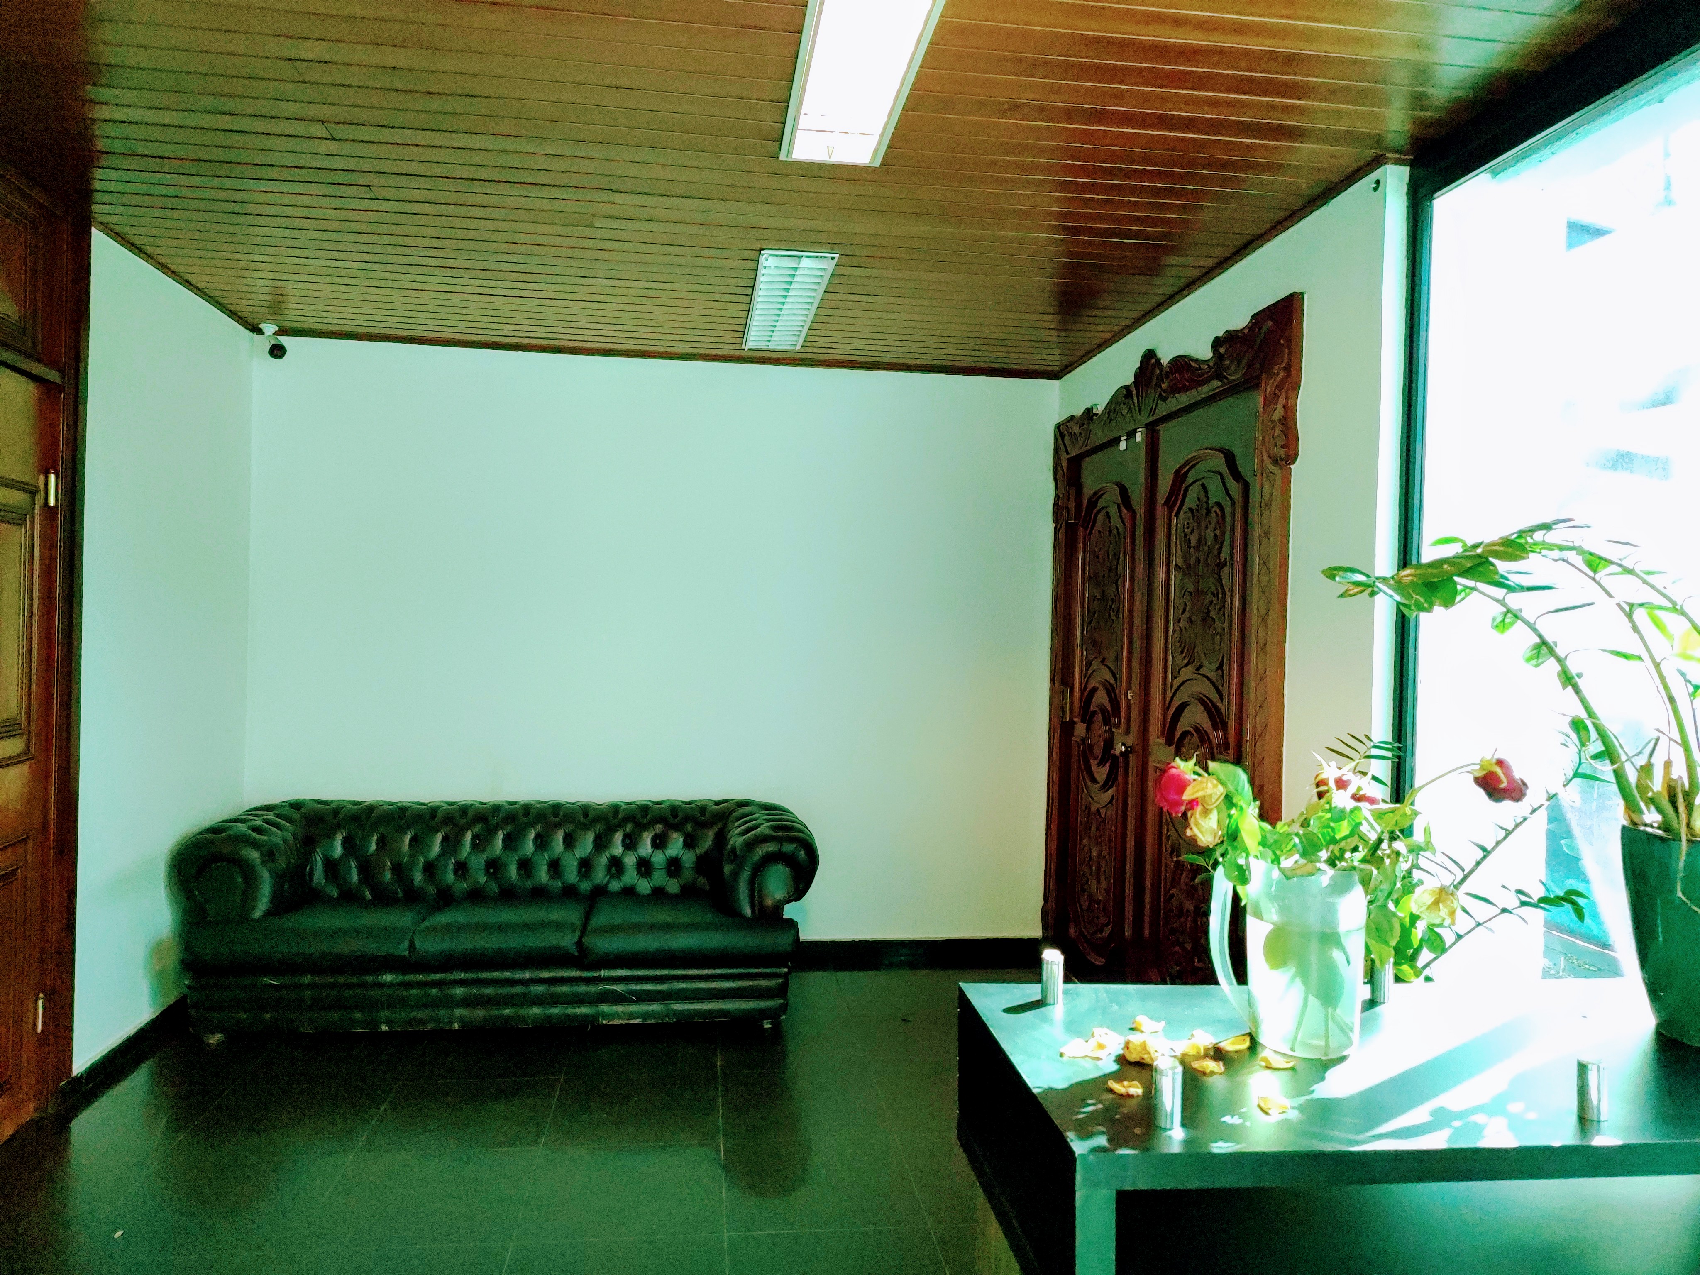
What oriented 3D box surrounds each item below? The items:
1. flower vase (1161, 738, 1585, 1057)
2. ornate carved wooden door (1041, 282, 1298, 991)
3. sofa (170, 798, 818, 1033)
[{"bbox_3d":[0.663,0.330,1.532,0.515,0.375,0.307,1,1,-7],"label":"flower vase"},{"bbox_3d":[0.982,0.241,4.042,0.099,2.416,2.124,1,1,-7],"label":"ornate carved wooden door"},{"bbox_3d":[-1.236,1.009,4.398,2.178,0.759,0.854,1,1,-7],"label":"sofa"}]

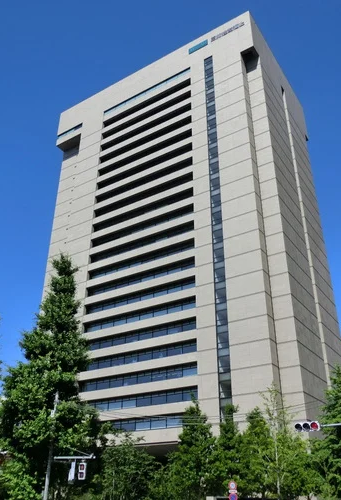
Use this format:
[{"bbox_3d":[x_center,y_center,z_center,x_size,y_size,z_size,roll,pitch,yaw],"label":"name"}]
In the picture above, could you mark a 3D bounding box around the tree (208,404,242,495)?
[{"bbox_3d":[4.994,18.565,43.208,3.100,9.704,3.100,-3,-30,5],"label":"tree"}]

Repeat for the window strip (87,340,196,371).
[{"bbox_3d":[-6.199,18.582,84.837,24.858,2.057,0.600,-17,-34,28],"label":"window strip"}]

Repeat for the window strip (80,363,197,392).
[{"bbox_3d":[-6.217,21.877,82.944,24.858,2.057,0.600,-17,-34,28],"label":"window strip"}]

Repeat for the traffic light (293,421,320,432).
[{"bbox_3d":[6.430,8.280,23.000,1.220,0.430,0.380,-13,-32,21],"label":"traffic light"}]

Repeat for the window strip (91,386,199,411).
[{"bbox_3d":[-6.235,25.172,81.052,24.858,2.057,0.600,-17,-34,28],"label":"window strip"}]

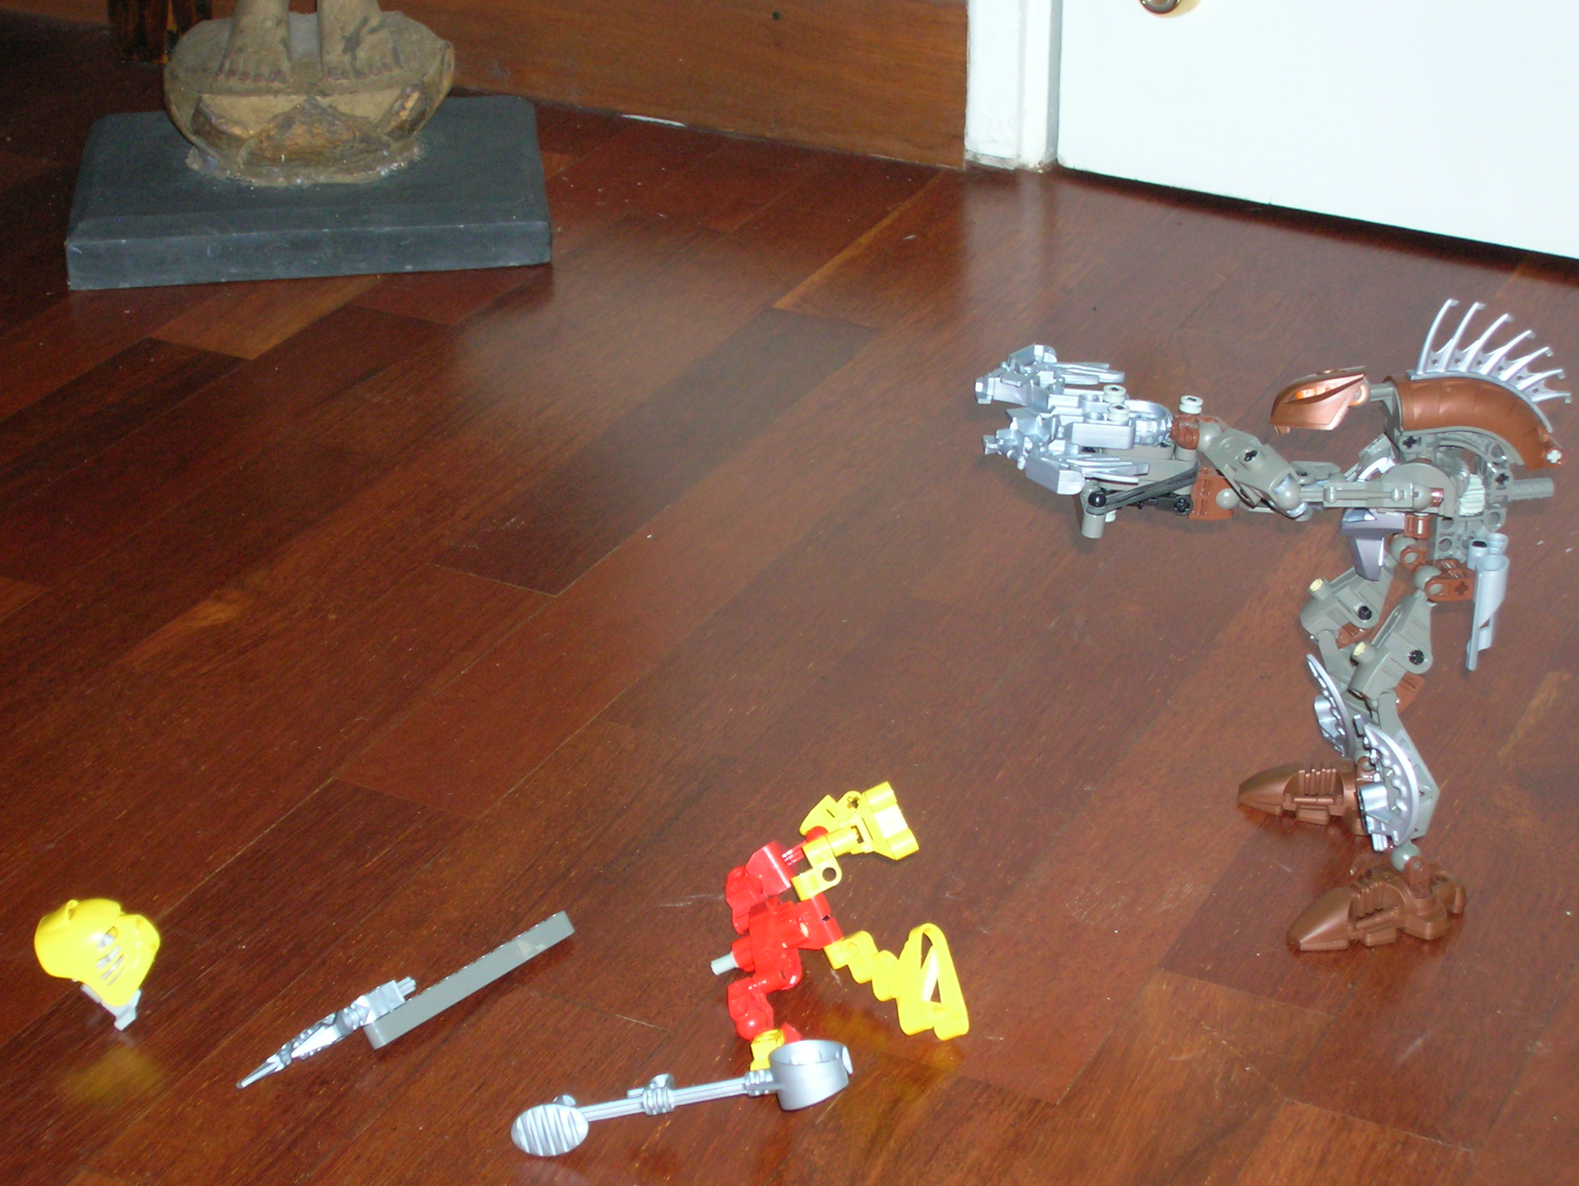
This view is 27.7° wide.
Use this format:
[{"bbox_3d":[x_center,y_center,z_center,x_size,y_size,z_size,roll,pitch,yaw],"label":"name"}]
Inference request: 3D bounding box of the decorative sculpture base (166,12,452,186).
[{"bbox_3d":[-0.247,-0.252,1.649,0.147,0.054,0.122,-3,28,-7],"label":"decorative sculpture base"}]

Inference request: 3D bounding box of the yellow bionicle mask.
[{"bbox_3d":[-0.223,0.114,1.034,0.032,0.036,0.029,-38,3,7],"label":"yellow bionicle mask"}]

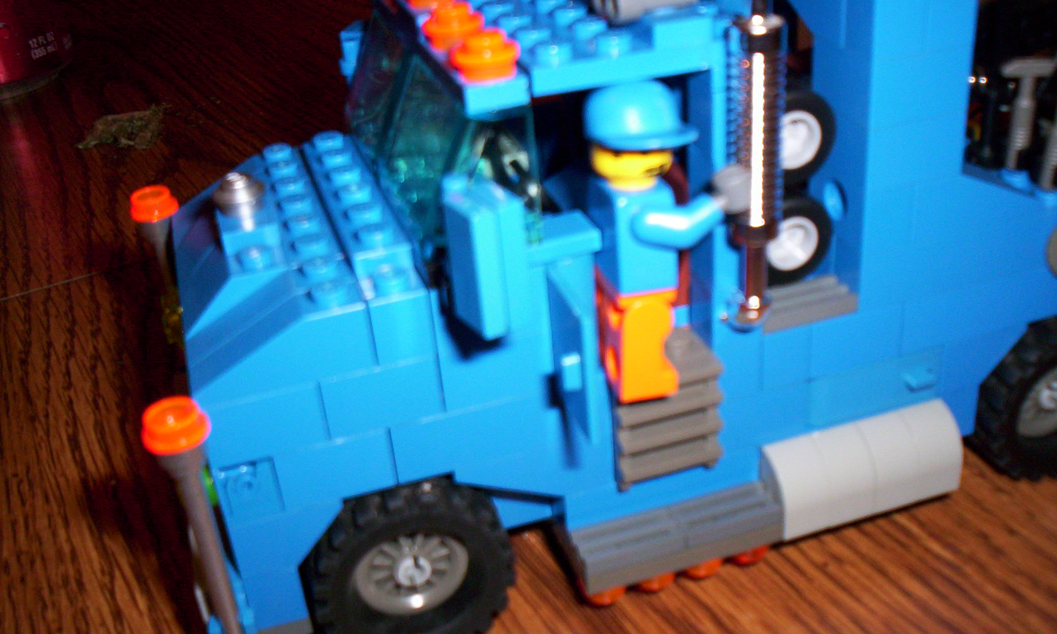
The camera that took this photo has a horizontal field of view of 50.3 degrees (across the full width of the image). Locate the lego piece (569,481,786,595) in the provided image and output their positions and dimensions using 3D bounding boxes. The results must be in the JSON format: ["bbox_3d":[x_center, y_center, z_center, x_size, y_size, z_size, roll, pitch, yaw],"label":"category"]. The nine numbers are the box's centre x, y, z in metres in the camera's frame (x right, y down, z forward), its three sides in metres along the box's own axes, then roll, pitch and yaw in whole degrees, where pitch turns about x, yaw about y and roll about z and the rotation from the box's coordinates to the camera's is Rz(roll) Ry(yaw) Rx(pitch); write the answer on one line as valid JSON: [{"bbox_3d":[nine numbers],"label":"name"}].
[{"bbox_3d":[0.023,0.033,0.172,0.032,0.006,0.008,-13,30,-13],"label":"lego piece"}]

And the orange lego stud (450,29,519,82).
[{"bbox_3d":[-0.005,-0.032,0.137,0.008,0.005,0.008,-4,29,2],"label":"orange lego stud"}]

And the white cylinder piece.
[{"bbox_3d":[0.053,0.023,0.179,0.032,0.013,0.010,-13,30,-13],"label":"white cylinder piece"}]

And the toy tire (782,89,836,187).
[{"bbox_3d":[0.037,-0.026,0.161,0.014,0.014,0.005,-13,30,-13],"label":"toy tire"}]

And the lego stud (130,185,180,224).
[{"bbox_3d":[-0.065,-0.020,0.197,0.008,0.005,0.008,-13,30,-13],"label":"lego stud"}]

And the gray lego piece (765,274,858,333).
[{"bbox_3d":[0.041,-0.002,0.170,0.016,0.003,0.008,-13,30,-13],"label":"gray lego piece"}]

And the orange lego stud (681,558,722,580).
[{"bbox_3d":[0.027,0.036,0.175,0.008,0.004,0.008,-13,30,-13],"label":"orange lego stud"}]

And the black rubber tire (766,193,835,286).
[{"bbox_3d":[0.039,-0.012,0.171,0.014,0.014,0.005,-13,30,-13],"label":"black rubber tire"}]

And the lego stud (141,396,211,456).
[{"bbox_3d":[-0.044,0.013,0.139,0.008,0.005,0.008,-13,30,-13],"label":"lego stud"}]

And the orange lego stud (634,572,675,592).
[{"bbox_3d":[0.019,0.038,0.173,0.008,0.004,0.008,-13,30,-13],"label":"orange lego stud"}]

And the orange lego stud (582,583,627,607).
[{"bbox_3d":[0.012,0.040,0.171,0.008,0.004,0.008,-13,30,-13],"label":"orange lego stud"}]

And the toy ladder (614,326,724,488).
[{"bbox_3d":[0.019,0.013,0.168,0.016,0.021,0.011,-13,30,-13],"label":"toy ladder"}]

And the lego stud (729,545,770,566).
[{"bbox_3d":[0.035,0.035,0.178,0.008,0.004,0.008,-13,30,-13],"label":"lego stud"}]

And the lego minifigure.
[{"bbox_3d":[0.019,-0.012,0.155,0.021,0.042,0.022,-10,30,-7],"label":"lego minifigure"}]

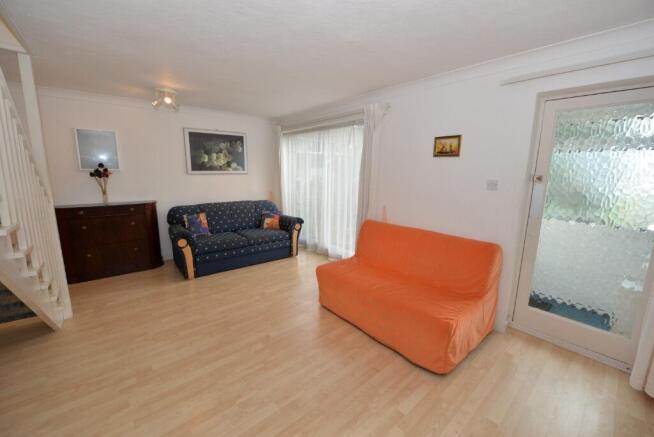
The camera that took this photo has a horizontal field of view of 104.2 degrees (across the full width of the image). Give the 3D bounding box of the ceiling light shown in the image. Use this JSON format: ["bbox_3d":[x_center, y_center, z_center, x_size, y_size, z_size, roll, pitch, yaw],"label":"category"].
[{"bbox_3d":[-1.896,-1.401,2.997,0.240,0.190,0.240,-8,13,-42],"label":"ceiling light"}]

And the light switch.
[{"bbox_3d":[1.487,-0.293,2.286,0.012,0.087,0.090,-8,13,-42],"label":"light switch"}]

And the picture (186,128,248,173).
[{"bbox_3d":[-1.915,-1.157,4.520,1.060,0.740,0.030,-8,13,-42],"label":"picture"}]

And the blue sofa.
[{"bbox_3d":[-1.474,0.238,4.243,1.910,0.900,0.990,-7,12,-40],"label":"blue sofa"}]

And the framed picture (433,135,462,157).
[{"bbox_3d":[1.200,-0.715,2.537,0.025,0.190,0.260,-8,13,-42],"label":"framed picture"}]

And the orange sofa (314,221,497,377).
[{"bbox_3d":[0.709,0.567,2.569,0.901,0.860,1.480,-8,13,-42],"label":"orange sofa"}]

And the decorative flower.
[{"bbox_3d":[-2.961,-0.507,3.312,0.200,0.410,0.180,-8,13,-42],"label":"decorative flower"}]

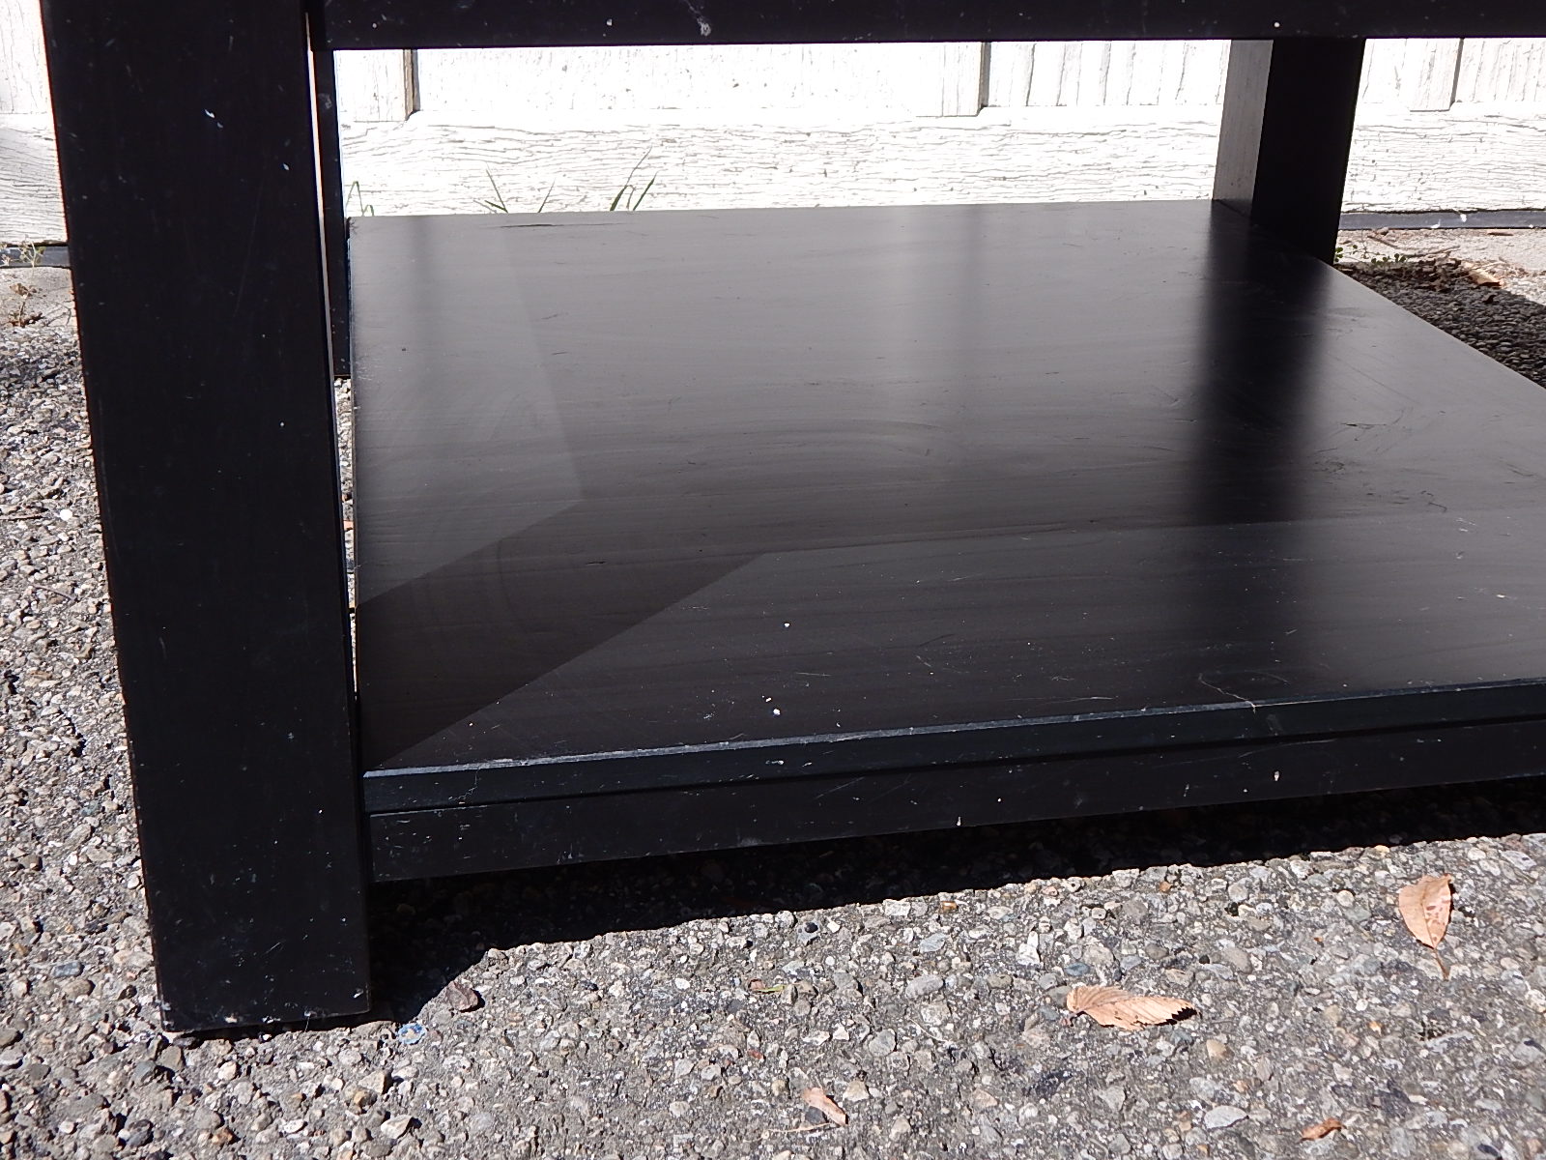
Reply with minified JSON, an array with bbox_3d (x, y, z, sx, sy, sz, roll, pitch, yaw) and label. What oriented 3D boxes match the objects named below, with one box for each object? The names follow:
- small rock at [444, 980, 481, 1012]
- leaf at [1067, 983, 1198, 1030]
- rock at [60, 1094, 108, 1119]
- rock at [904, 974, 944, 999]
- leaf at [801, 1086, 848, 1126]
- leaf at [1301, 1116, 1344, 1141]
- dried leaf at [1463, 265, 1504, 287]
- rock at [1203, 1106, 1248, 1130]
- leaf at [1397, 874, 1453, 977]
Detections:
[{"bbox_3d":[-0.127,0.170,0.785,0.015,0.009,0.013,13,26,23],"label":"small rock"},{"bbox_3d":[0.147,0.175,0.789,0.051,0.011,0.026,1,24,-3],"label":"leaf"},{"bbox_3d":[-0.258,0.197,0.718,0.018,0.007,0.009,-14,28,-30],"label":"rock"},{"bbox_3d":[0.063,0.169,0.800,0.018,0.008,0.010,-11,27,-26],"label":"rock"},{"bbox_3d":[0.019,0.200,0.729,0.011,0.008,0.024,-16,30,-34],"label":"leaf"},{"bbox_3d":[0.208,0.208,0.727,0.018,0.006,0.008,-10,27,-25],"label":"leaf"},{"bbox_3d":[0.691,-0.295,1.867,0.042,0.015,0.026,9,25,16],"label":"dried leaf"},{"bbox_3d":[0.172,0.205,0.731,0.018,0.007,0.011,-5,25,-15],"label":"rock"},{"bbox_3d":[0.292,0.152,0.853,0.025,0.010,0.074,6,25,10],"label":"leaf"}]

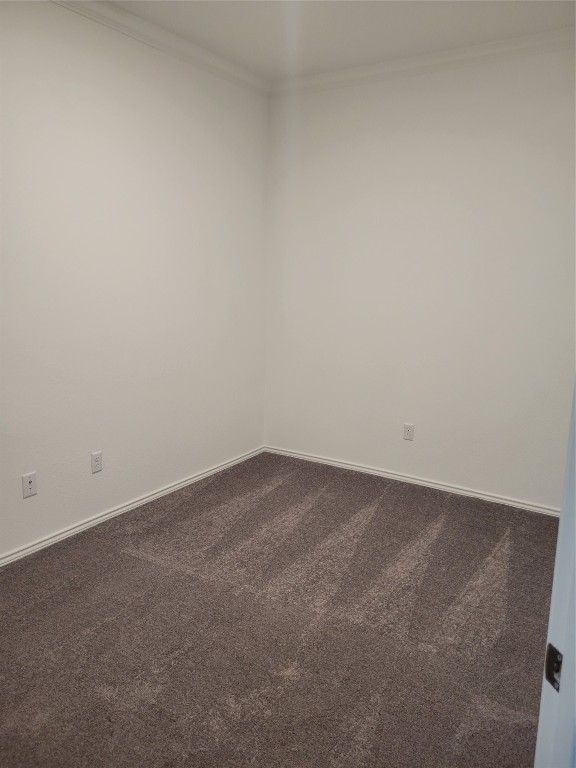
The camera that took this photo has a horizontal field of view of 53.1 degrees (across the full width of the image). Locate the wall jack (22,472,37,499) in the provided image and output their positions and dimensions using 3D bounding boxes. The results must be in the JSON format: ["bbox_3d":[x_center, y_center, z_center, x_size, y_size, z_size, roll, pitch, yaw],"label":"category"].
[{"bbox_3d":[-1.266,0.499,2.835,0.009,0.115,0.071,8,13,32],"label":"wall jack"}]

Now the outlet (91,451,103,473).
[{"bbox_3d":[-1.046,0.433,3.171,0.009,0.115,0.071,8,13,32],"label":"outlet"}]

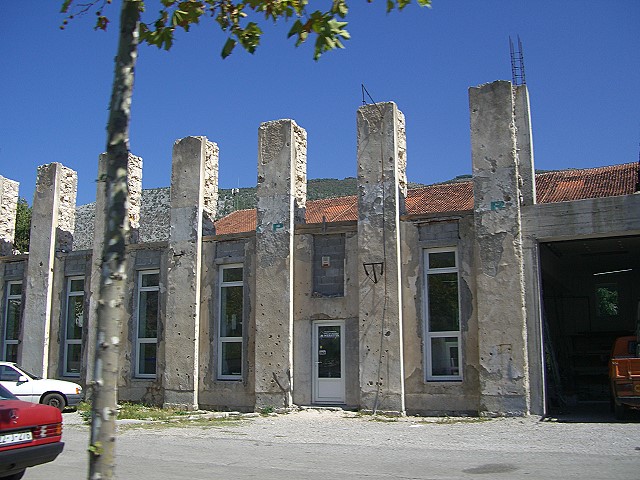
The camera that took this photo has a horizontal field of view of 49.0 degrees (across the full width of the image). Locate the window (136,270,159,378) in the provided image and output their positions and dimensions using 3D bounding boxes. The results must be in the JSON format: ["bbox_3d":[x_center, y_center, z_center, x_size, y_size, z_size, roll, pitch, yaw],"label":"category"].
[{"bbox_3d":[-5.028,2.476,20.820,0.886,3.136,0.131,-5,-11,25],"label":"window"}]

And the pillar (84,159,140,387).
[{"bbox_3d":[-6.349,1.133,21.866,1.099,7.700,0.820,-5,-11,25],"label":"pillar"}]

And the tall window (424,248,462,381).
[{"bbox_3d":[3.007,1.775,16.999,0.927,3.206,0.131,-5,-11,25],"label":"tall window"}]

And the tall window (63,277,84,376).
[{"bbox_3d":[-7.988,2.795,22.905,0.939,3.217,0.092,-5,-11,28],"label":"tall window"}]

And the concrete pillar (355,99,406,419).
[{"bbox_3d":[1.657,0.411,18.081,1.123,7.782,0.853,-5,-11,25],"label":"concrete pillar"}]

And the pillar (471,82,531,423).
[{"bbox_3d":[4.352,0.101,16.817,1.096,7.900,0.862,-5,-11,28],"label":"pillar"}]

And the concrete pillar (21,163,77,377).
[{"bbox_3d":[-9.211,1.403,23.963,1.096,8.023,0.893,-5,-11,28],"label":"concrete pillar"}]

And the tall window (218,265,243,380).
[{"bbox_3d":[-2.495,2.319,20.009,0.939,3.262,0.092,-5,-11,28],"label":"tall window"}]

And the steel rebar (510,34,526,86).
[{"bbox_3d":[4.930,-4.387,17.515,0.238,1.328,0.443,-5,-11,25],"label":"steel rebar"}]

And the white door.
[{"bbox_3d":[0.234,3.195,18.383,0.961,2.140,0.092,-5,-11,28],"label":"white door"}]

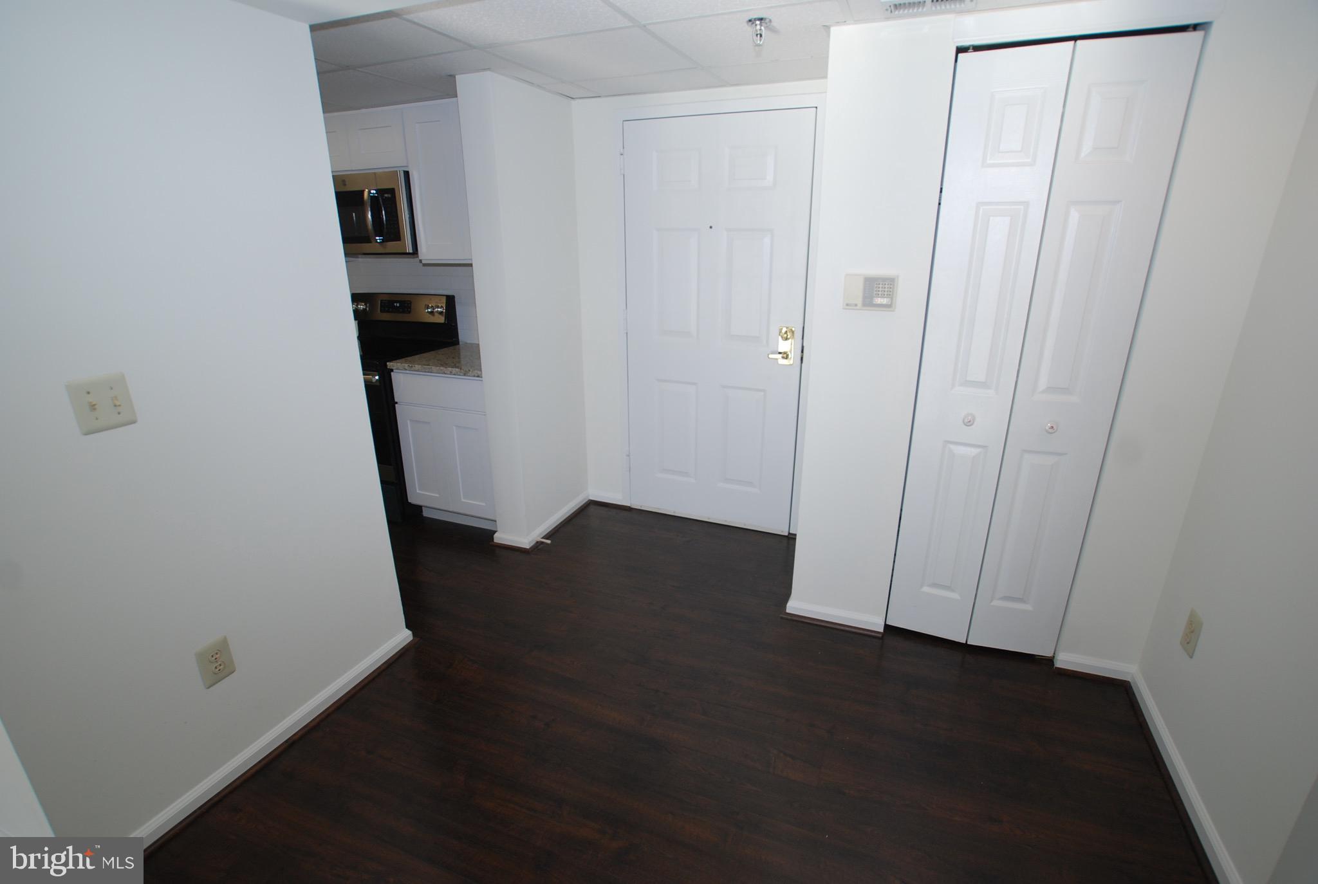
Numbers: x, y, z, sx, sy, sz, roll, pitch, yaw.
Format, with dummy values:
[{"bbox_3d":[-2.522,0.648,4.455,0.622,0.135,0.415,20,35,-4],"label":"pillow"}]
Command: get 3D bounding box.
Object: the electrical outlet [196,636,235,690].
[{"bbox_3d":[-1.236,0.618,1.643,0.008,0.123,0.081,7,21,20],"label":"electrical outlet"}]

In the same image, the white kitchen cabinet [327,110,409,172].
[{"bbox_3d":[-1.570,-1.643,3.264,0.755,0.285,0.320,8,20,22],"label":"white kitchen cabinet"}]

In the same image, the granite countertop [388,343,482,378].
[{"bbox_3d":[-1.014,-0.459,3.190,0.596,0.034,0.606,7,21,20],"label":"granite countertop"}]

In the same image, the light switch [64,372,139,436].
[{"bbox_3d":[-1.264,-0.088,1.337,0.012,0.121,0.111,8,20,22],"label":"light switch"}]

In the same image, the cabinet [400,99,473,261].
[{"bbox_3d":[-0.943,-1.342,3.080,0.610,0.740,0.320,8,20,22],"label":"cabinet"}]

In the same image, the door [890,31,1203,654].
[{"bbox_3d":[1.179,-0.172,1.973,0.579,1.993,0.058,7,21,20],"label":"door"}]

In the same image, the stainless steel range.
[{"bbox_3d":[-1.662,-0.237,3.523,0.760,1.205,0.700,8,20,22],"label":"stainless steel range"}]

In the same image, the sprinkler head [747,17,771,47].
[{"bbox_3d":[0.306,-1.254,1.800,0.064,0.065,0.064,7,21,20],"label":"sprinkler head"}]

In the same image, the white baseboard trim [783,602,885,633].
[{"bbox_3d":[0.732,0.726,2.453,0.392,0.075,0.015,7,21,20],"label":"white baseboard trim"}]

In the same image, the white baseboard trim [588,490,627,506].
[{"bbox_3d":[-0.311,0.338,3.518,0.232,0.069,0.015,7,21,20],"label":"white baseboard trim"}]

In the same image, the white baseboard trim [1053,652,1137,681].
[{"bbox_3d":[1.573,0.803,2.112,0.230,0.074,0.015,8,20,22],"label":"white baseboard trim"}]

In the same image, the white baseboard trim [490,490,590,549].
[{"bbox_3d":[-0.632,0.414,3.322,0.225,0.077,0.655,8,20,22],"label":"white baseboard trim"}]

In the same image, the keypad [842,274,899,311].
[{"bbox_3d":[0.728,-0.513,2.025,0.175,0.123,0.032,7,21,20],"label":"keypad"}]

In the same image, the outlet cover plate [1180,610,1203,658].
[{"bbox_3d":[1.600,0.574,1.764,0.008,0.126,0.081,8,20,22],"label":"outlet cover plate"}]

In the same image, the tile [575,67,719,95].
[{"bbox_3d":[-0.051,-1.607,2.618,0.620,0.015,0.285,8,20,22],"label":"tile"}]

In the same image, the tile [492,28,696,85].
[{"bbox_3d":[-0.235,-1.422,2.171,0.609,0.020,0.582,7,21,20],"label":"tile"}]

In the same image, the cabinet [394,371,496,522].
[{"bbox_3d":[-1.004,-0.025,3.365,0.610,0.860,0.620,8,20,22],"label":"cabinet"}]

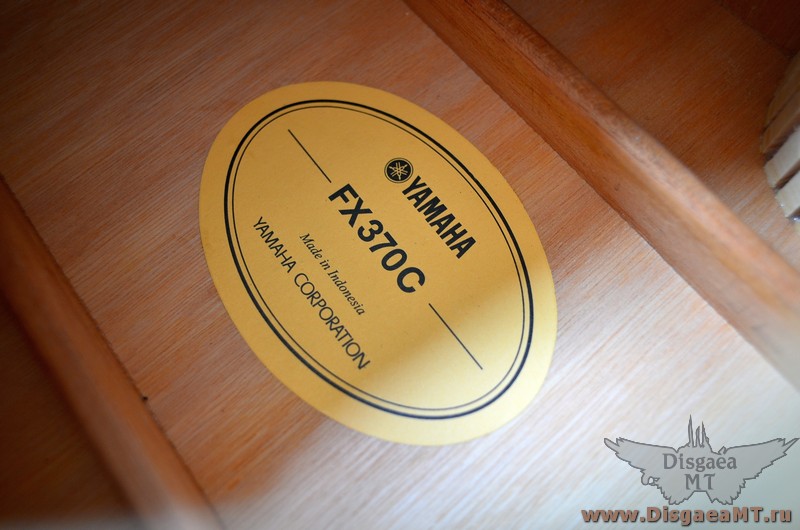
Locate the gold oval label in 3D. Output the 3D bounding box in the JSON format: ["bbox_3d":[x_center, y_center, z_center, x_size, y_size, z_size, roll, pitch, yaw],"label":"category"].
[{"bbox_3d":[-0.006,-0.005,0.145,0.072,0.001,0.100,-36,74,-13],"label":"gold oval label"}]

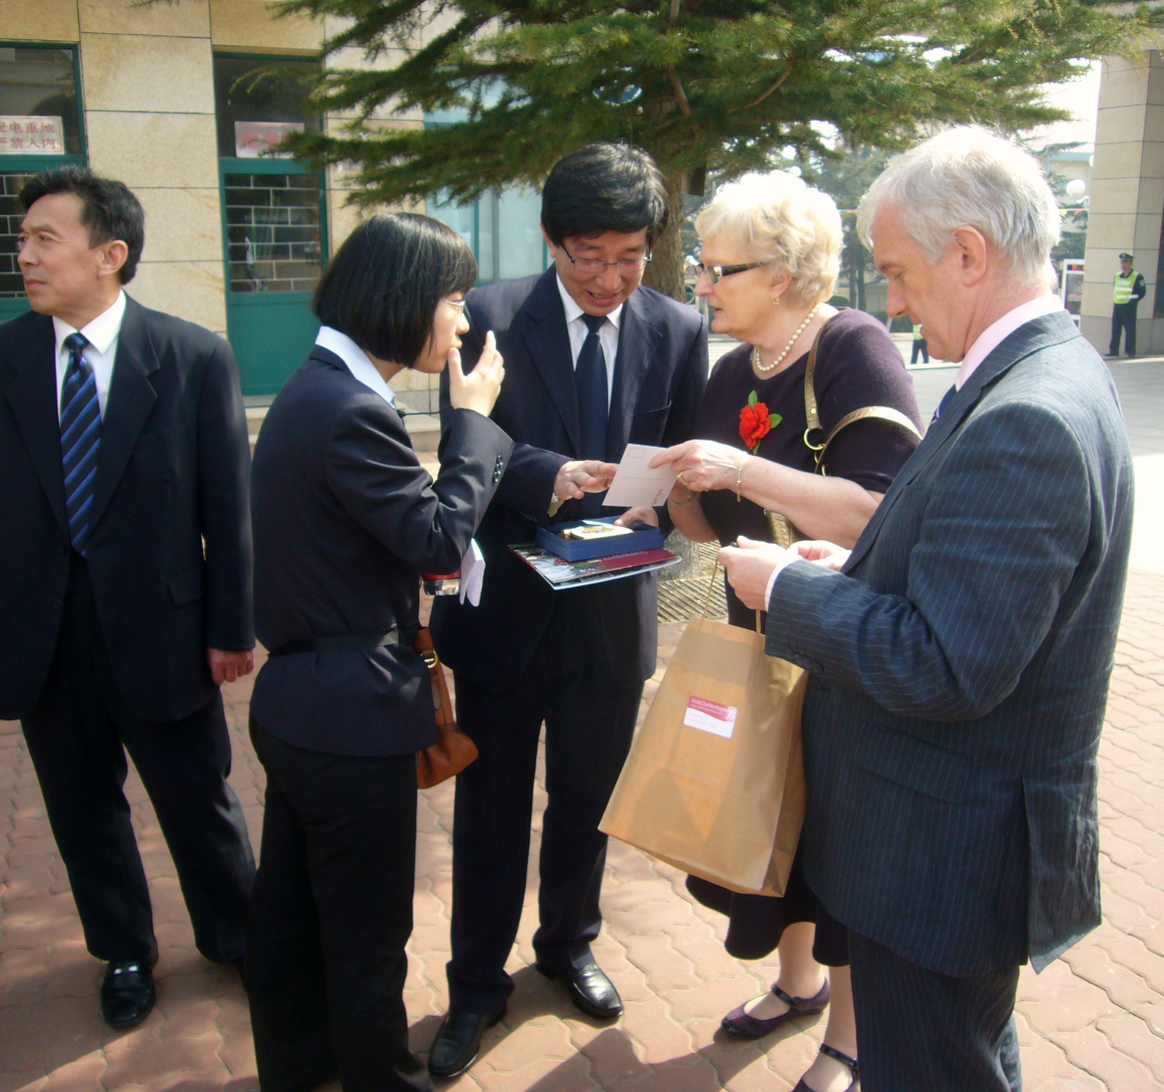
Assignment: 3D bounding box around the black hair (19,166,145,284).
[{"bbox_3d":[-0.871,-0.559,2.057,0.185,0.205,0.215,12,18,43],"label":"black hair"}]

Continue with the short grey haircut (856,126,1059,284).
[{"bbox_3d":[0.415,-0.373,1.299,0.220,0.180,0.180,-4,11,20],"label":"short grey haircut"}]

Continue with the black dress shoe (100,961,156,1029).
[{"bbox_3d":[-0.937,0.867,2.456,0.110,0.110,0.285,-3,14,-13],"label":"black dress shoe"}]

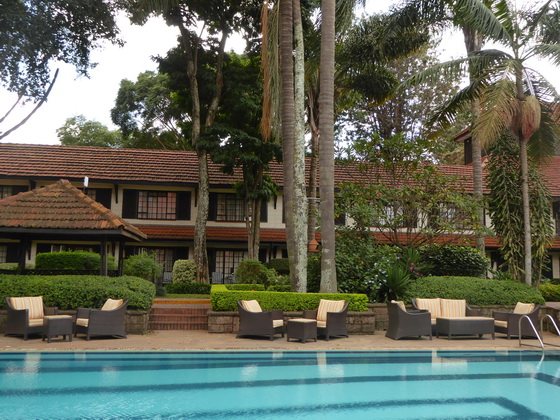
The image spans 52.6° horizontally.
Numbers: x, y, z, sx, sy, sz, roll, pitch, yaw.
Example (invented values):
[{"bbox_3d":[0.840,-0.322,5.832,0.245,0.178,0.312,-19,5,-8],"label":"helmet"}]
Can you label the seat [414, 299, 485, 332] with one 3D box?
[{"bbox_3d":[4.187,2.695,14.183,1.550,0.880,0.840,2,-6,-9],"label":"seat"}]

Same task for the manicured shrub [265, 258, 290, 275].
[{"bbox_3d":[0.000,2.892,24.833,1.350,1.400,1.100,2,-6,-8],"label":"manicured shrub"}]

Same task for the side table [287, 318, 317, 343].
[{"bbox_3d":[0.498,2.638,12.351,0.470,0.460,0.470,-3,-8,37],"label":"side table"}]

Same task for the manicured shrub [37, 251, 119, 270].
[{"bbox_3d":[-8.187,2.445,22.669,3.050,1.500,1.100,2,-6,-8],"label":"manicured shrub"}]

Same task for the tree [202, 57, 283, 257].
[{"bbox_3d":[-1.550,-1.190,22.752,3.300,8.900,3.200,2,-6,-7],"label":"tree"}]

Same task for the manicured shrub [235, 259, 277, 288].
[{"bbox_3d":[-0.971,2.649,22.446,1.600,1.400,1.400,2,-6,-8],"label":"manicured shrub"}]

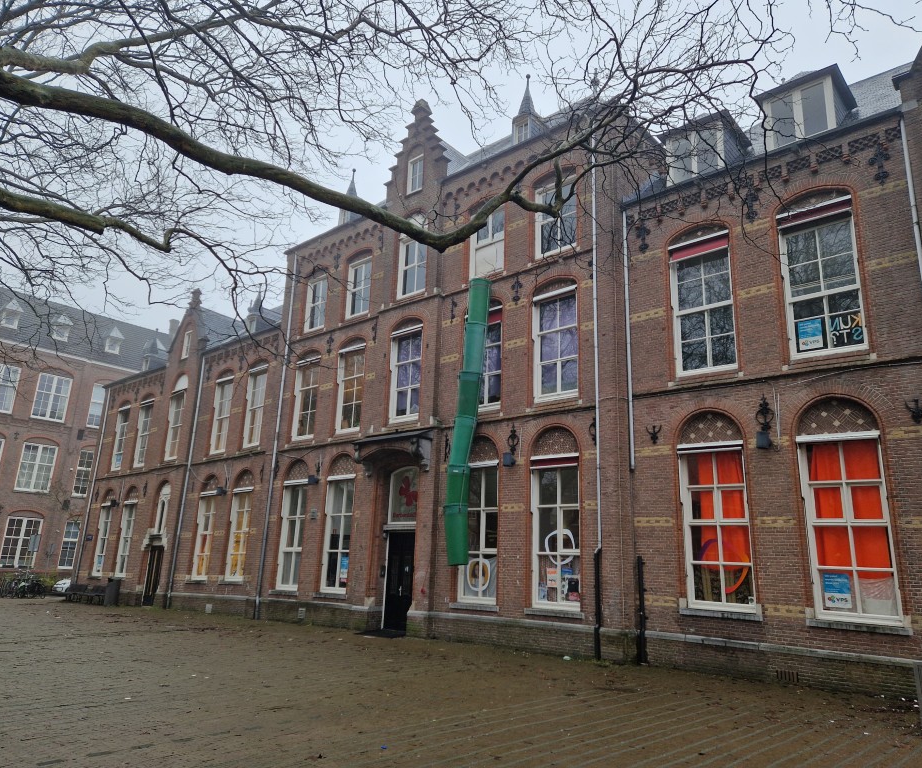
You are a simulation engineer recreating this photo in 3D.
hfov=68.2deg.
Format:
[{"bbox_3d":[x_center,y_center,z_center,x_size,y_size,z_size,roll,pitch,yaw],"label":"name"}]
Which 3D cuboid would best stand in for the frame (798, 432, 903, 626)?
[{"bbox_3d":[6.340,2.332,11.184,1.260,3.027,0.150,-11,-19,41],"label":"frame"}]

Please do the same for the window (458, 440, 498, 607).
[{"bbox_3d":[0.412,3.168,16.118,1.250,3.856,0.200,-11,-19,41],"label":"window"}]

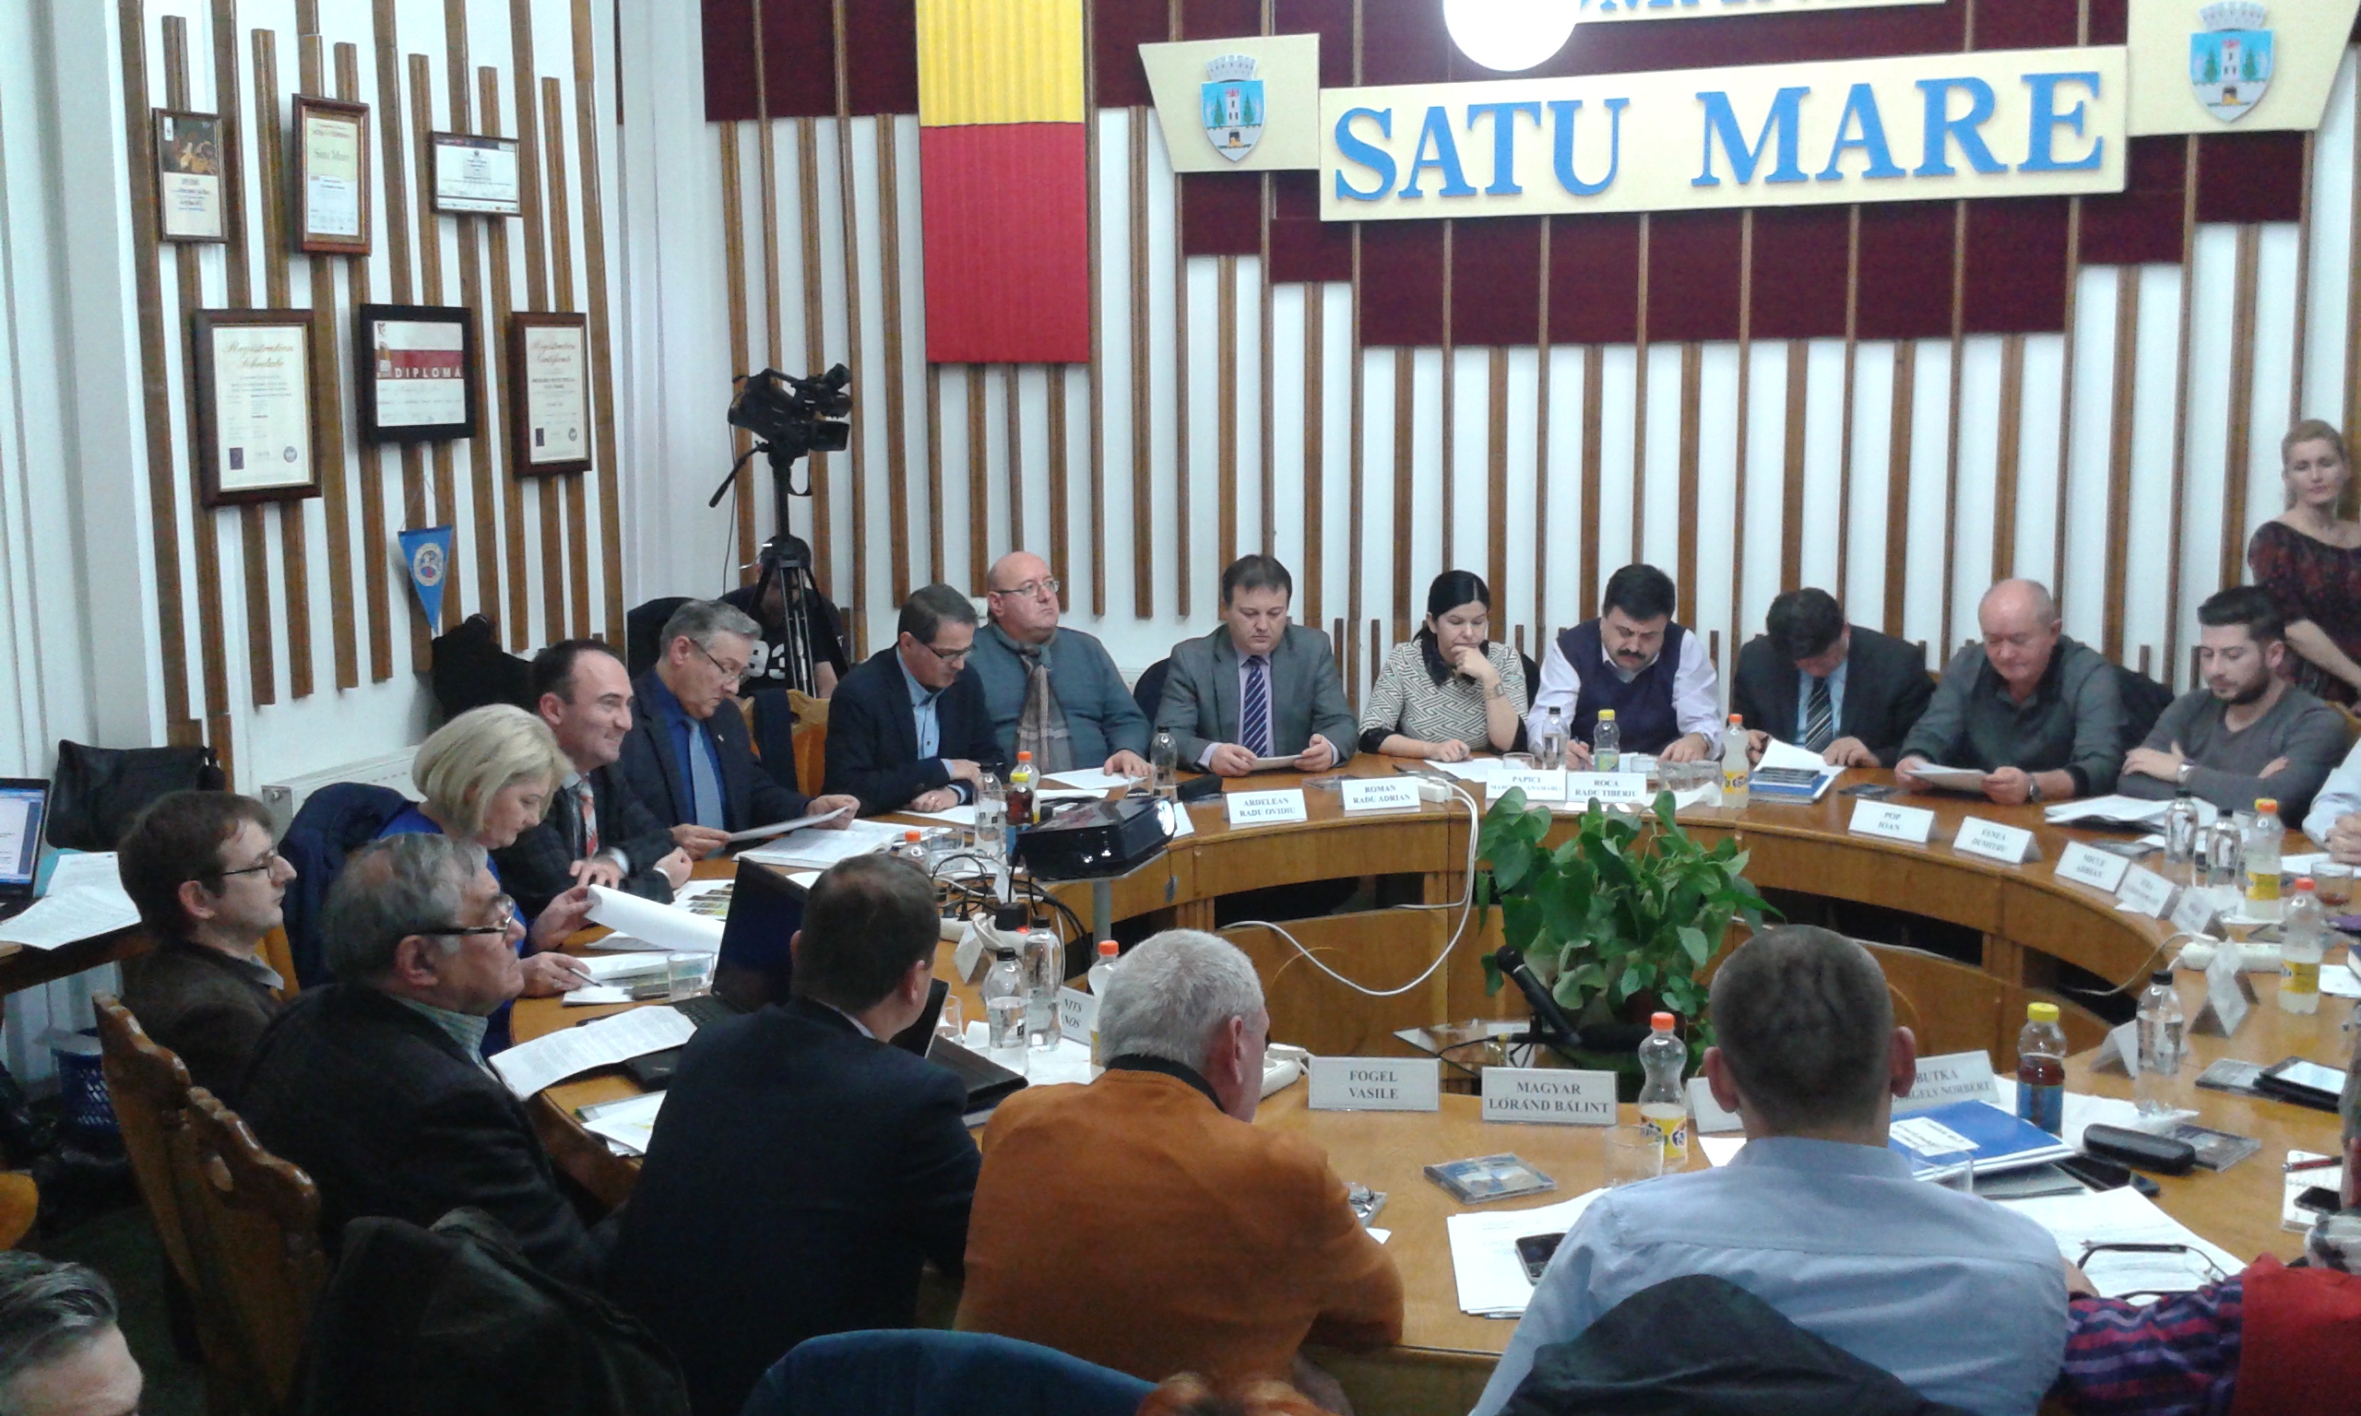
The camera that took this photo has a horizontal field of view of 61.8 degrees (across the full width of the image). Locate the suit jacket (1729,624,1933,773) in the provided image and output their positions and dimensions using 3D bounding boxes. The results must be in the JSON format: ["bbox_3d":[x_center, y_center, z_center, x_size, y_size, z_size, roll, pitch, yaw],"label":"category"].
[{"bbox_3d":[1.818,0.033,5.500,0.560,0.580,0.420,4,11,25],"label":"suit jacket"}]

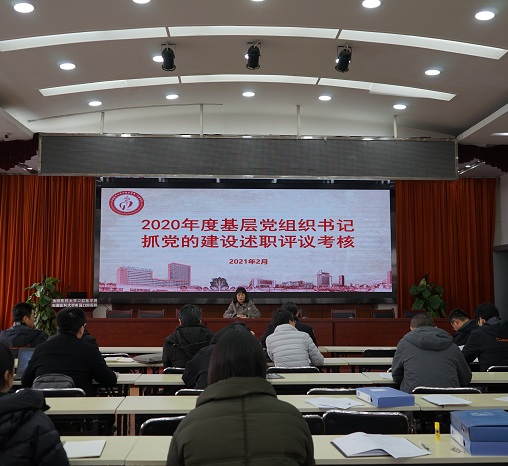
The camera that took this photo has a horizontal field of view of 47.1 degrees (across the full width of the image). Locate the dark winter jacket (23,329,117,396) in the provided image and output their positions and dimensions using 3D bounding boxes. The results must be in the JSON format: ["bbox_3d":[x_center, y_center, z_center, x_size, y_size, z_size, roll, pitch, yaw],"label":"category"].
[{"bbox_3d":[-1.305,1.022,4.095,0.630,0.680,0.460,0,-5,1],"label":"dark winter jacket"}]

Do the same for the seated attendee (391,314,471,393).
[{"bbox_3d":[1.285,1.234,4.305,0.570,1.253,0.760,0,-5,-2],"label":"seated attendee"}]

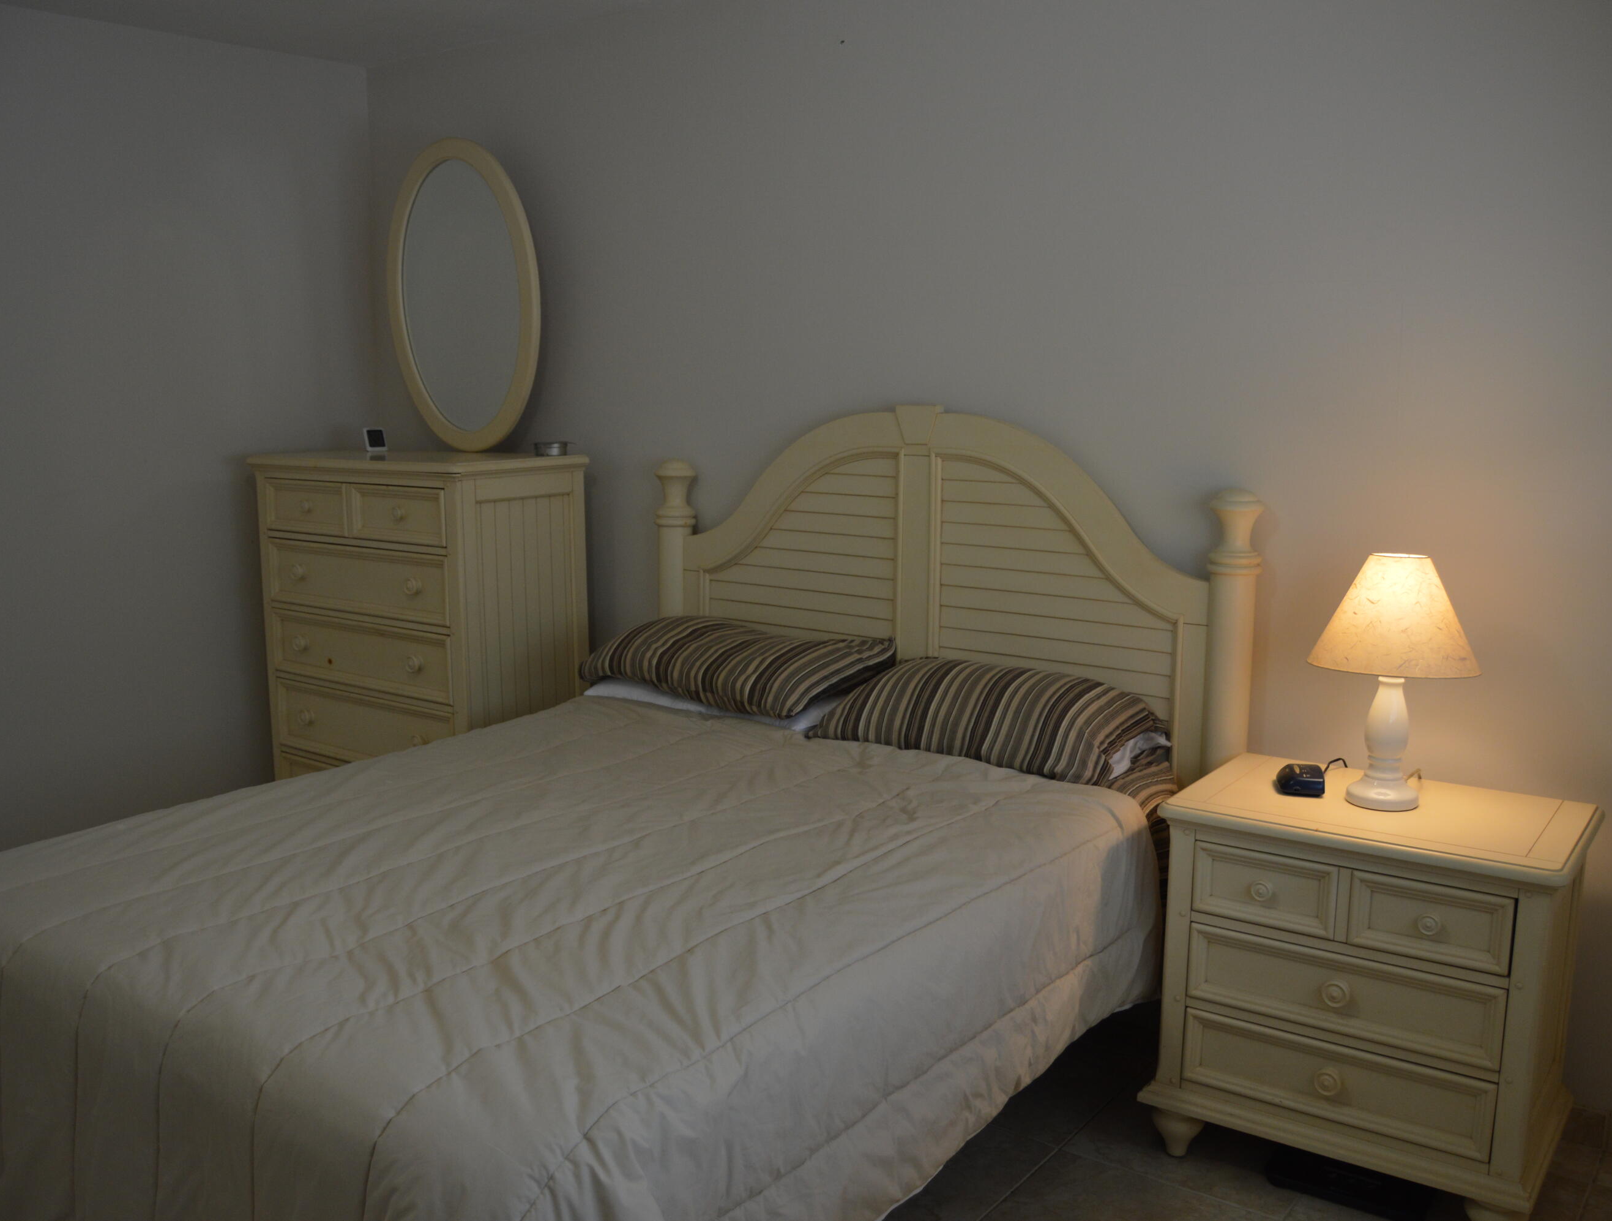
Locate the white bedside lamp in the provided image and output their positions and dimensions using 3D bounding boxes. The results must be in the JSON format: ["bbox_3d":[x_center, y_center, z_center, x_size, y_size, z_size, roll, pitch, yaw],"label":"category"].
[{"bbox_3d":[1.110,0.127,2.609,0.310,0.475,0.310,7,11,38],"label":"white bedside lamp"}]

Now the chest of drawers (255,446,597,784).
[{"bbox_3d":[-1.234,0.158,4.424,1.050,1.283,0.490,6,11,36],"label":"chest of drawers"}]

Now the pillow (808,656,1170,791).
[{"bbox_3d":[0.404,0.231,3.094,0.730,0.165,0.430,7,18,38],"label":"pillow"}]

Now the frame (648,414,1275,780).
[{"bbox_3d":[0.270,0.212,3.505,1.750,1.453,0.115,7,11,38],"label":"frame"}]

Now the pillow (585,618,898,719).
[{"bbox_3d":[-0.196,0.124,3.540,0.720,0.150,0.420,7,24,38],"label":"pillow"}]

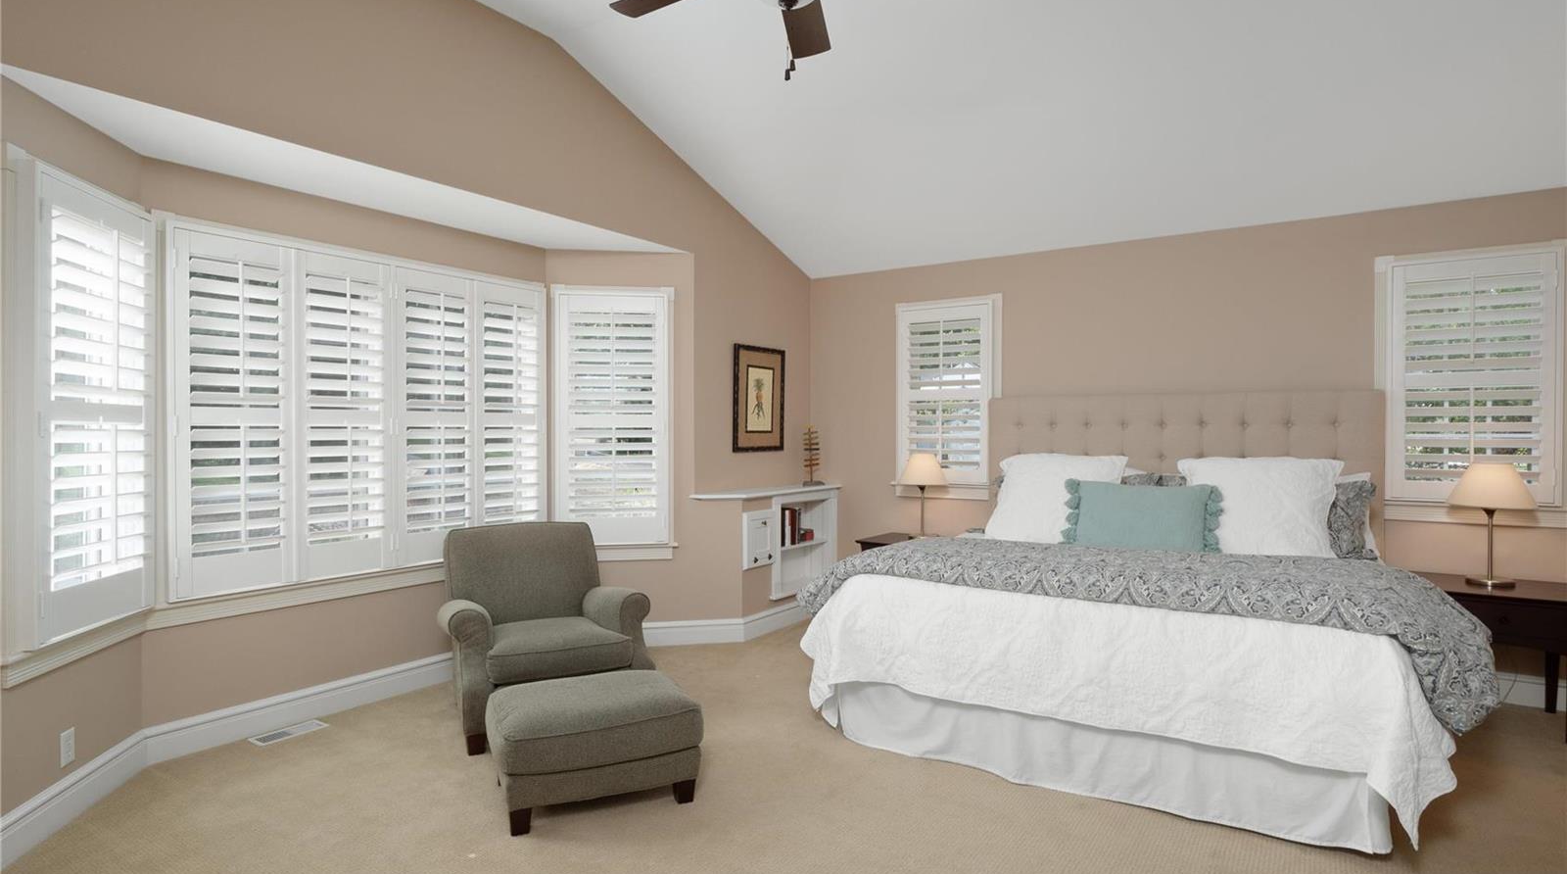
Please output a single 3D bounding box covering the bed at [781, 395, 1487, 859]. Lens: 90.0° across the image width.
[{"bbox_3d":[1.625,0.532,3.794,2.380,1.540,2.120,0,0,32],"label":"bed"}]

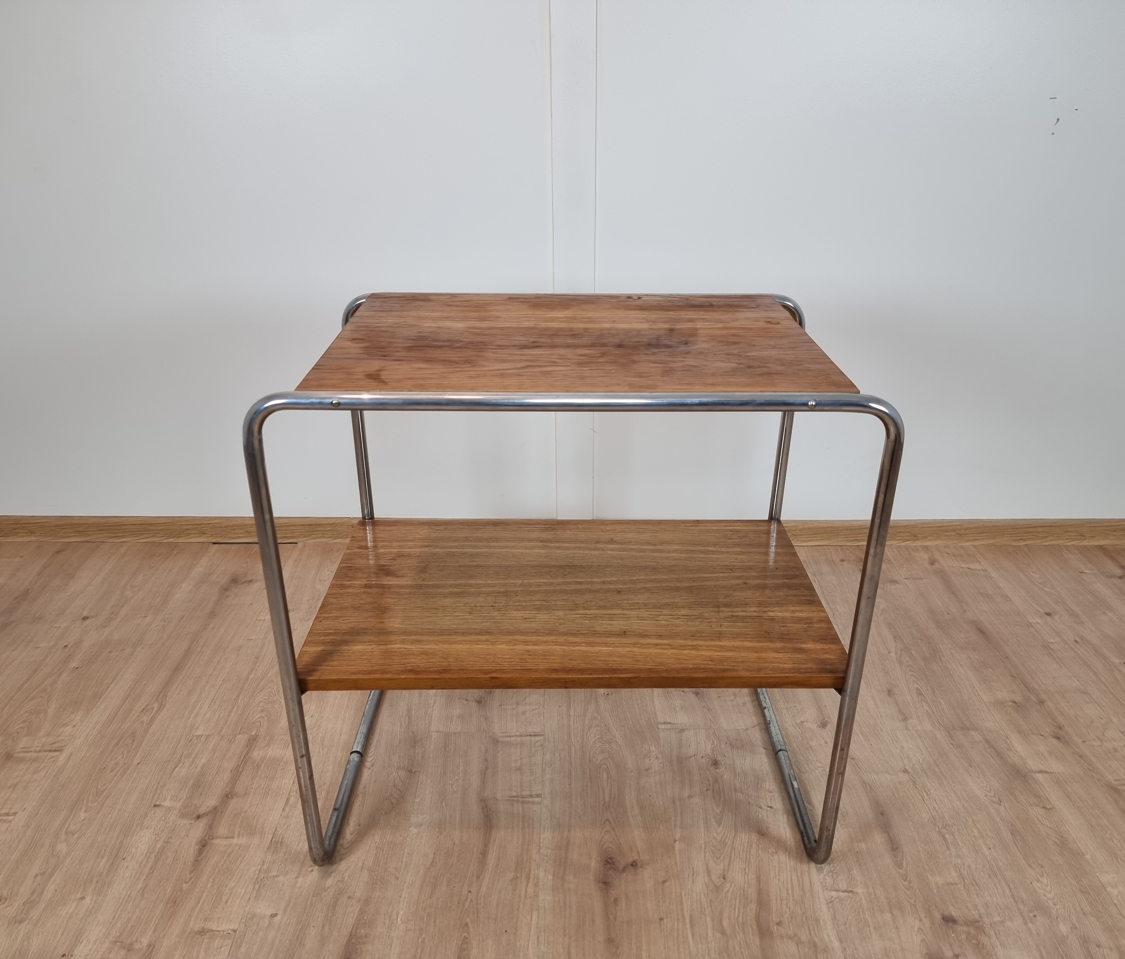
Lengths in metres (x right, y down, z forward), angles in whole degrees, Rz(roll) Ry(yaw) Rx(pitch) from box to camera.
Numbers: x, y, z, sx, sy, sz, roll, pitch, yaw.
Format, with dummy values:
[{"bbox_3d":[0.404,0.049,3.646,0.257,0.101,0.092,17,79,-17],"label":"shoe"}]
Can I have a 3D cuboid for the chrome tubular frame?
[{"bbox_3d":[0.013,0.133,1.267,0.700,0.699,0.468,0,25,0],"label":"chrome tubular frame"}]

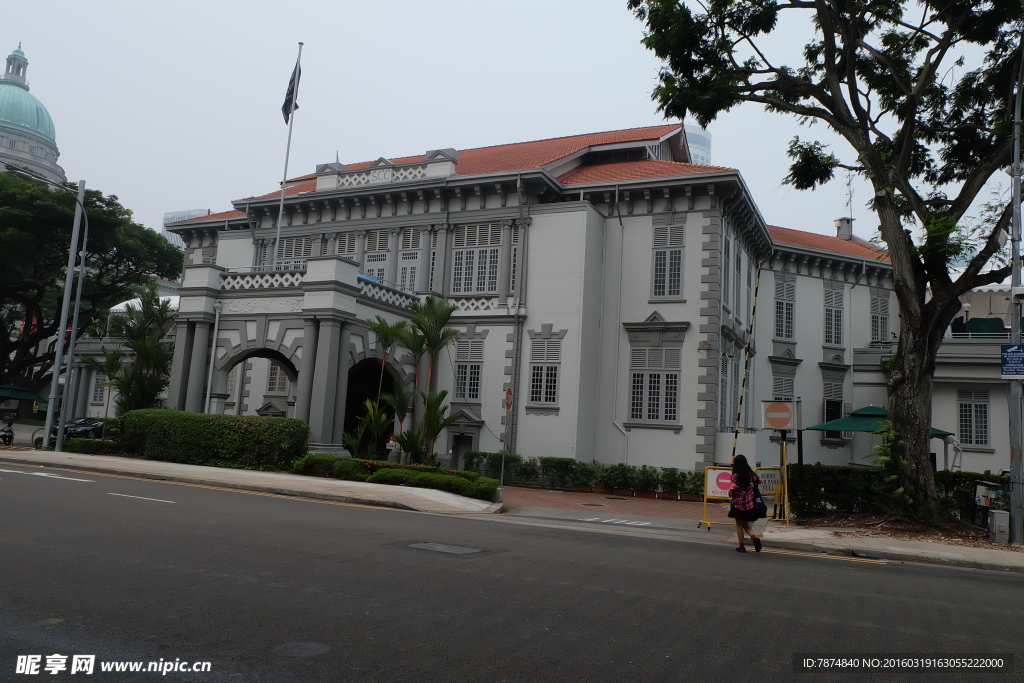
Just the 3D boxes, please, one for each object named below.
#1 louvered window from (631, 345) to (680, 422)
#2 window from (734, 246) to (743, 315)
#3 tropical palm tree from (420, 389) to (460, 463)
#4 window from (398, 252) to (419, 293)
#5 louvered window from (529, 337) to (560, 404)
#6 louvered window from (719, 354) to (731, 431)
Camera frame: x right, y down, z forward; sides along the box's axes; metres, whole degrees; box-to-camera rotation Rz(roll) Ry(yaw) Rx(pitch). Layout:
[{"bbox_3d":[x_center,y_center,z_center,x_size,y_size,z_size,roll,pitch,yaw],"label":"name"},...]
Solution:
[{"bbox_3d":[4.895,1.472,25.218,1.740,2.520,0.160,0,-8,26],"label":"louvered window"},{"bbox_3d":[8.652,-2.236,28.259,0.160,2.450,1.250,0,-8,26],"label":"window"},{"bbox_3d":[-2.393,2.985,23.880,1.300,2.900,1.300,3,-7,0],"label":"tropical palm tree"},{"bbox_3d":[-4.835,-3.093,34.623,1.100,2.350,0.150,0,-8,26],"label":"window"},{"bbox_3d":[1.312,1.226,29.710,1.373,2.660,0.200,0,-8,25],"label":"louvered window"},{"bbox_3d":[7.336,1.772,25.511,0.160,2.500,1.400,0,-8,26],"label":"louvered window"}]

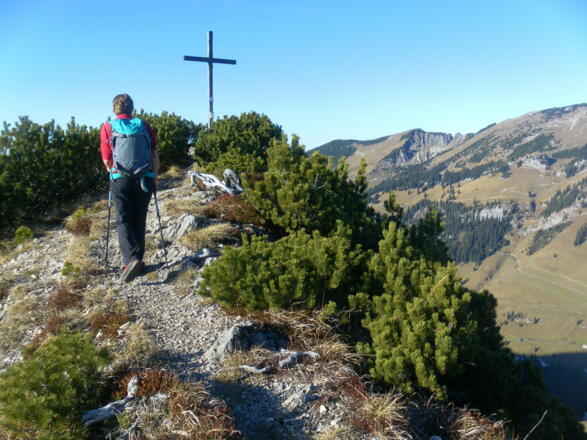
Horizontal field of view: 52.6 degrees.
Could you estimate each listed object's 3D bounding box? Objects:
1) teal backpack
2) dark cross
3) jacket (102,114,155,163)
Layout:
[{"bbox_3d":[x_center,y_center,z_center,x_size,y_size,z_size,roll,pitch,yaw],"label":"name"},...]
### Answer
[{"bbox_3d":[-1.456,-0.640,5.350,0.380,0.550,0.280,-1,3,-14],"label":"teal backpack"},{"bbox_3d":[-3.205,-5.174,23.000,2.050,4.340,0.160,-1,3,-22],"label":"dark cross"},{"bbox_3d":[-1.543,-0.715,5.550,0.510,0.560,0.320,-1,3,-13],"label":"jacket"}]

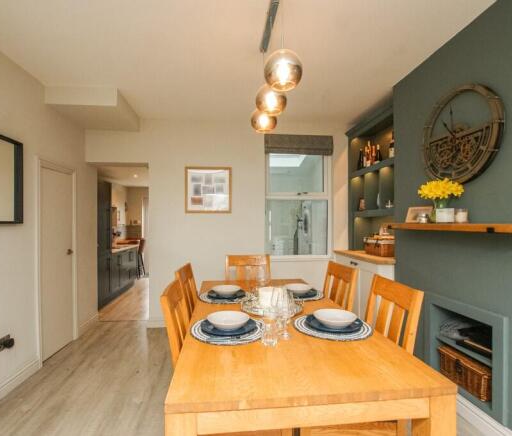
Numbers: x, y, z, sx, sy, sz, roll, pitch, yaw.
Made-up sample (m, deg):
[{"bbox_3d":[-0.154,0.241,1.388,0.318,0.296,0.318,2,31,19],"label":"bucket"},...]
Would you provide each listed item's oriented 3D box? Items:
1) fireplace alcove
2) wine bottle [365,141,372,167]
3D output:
[{"bbox_3d":[1.522,0.882,1.882,0.320,0.614,0.653,0,-1,-6],"label":"fireplace alcove"},{"bbox_3d":[1.355,-0.747,3.286,0.080,0.325,0.080,0,-1,-7],"label":"wine bottle"}]

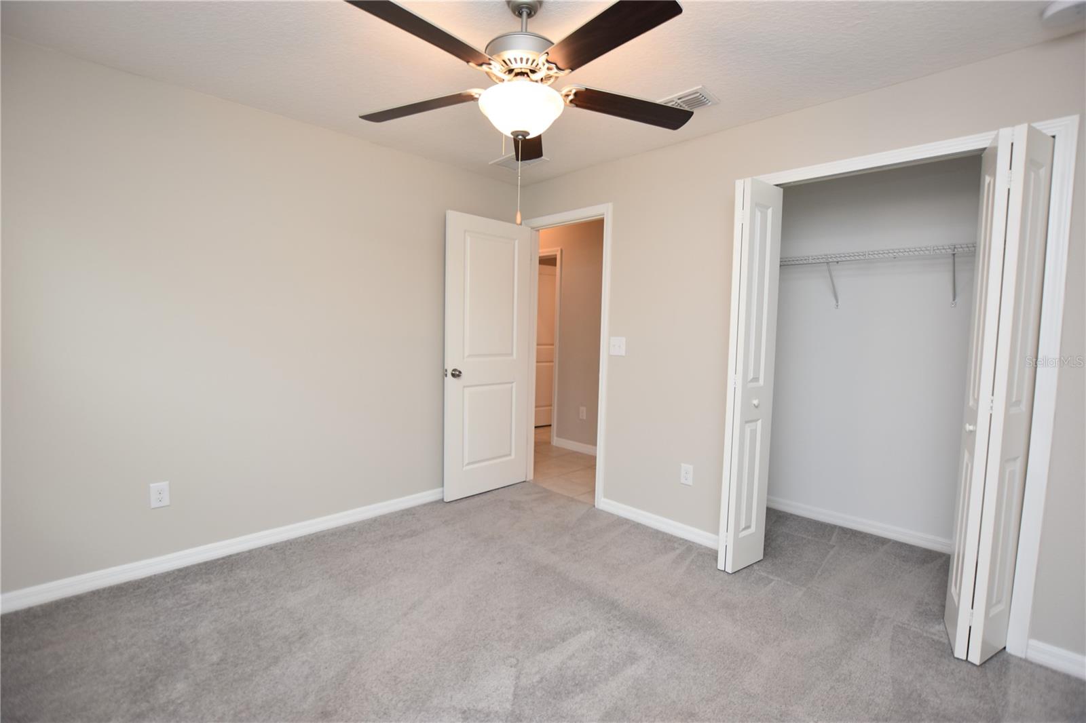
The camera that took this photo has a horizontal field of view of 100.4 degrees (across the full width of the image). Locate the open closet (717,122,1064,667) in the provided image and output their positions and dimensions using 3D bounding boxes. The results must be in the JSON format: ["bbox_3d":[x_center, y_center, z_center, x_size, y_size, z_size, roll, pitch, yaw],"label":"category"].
[{"bbox_3d":[1.533,0.091,2.190,1.231,2.100,0.120,5,5,43],"label":"open closet"}]

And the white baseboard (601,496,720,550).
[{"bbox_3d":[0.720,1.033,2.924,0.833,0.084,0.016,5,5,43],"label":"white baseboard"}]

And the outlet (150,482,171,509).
[{"bbox_3d":[-1.898,0.661,2.244,0.071,0.119,0.009,-2,5,-42],"label":"outlet"}]

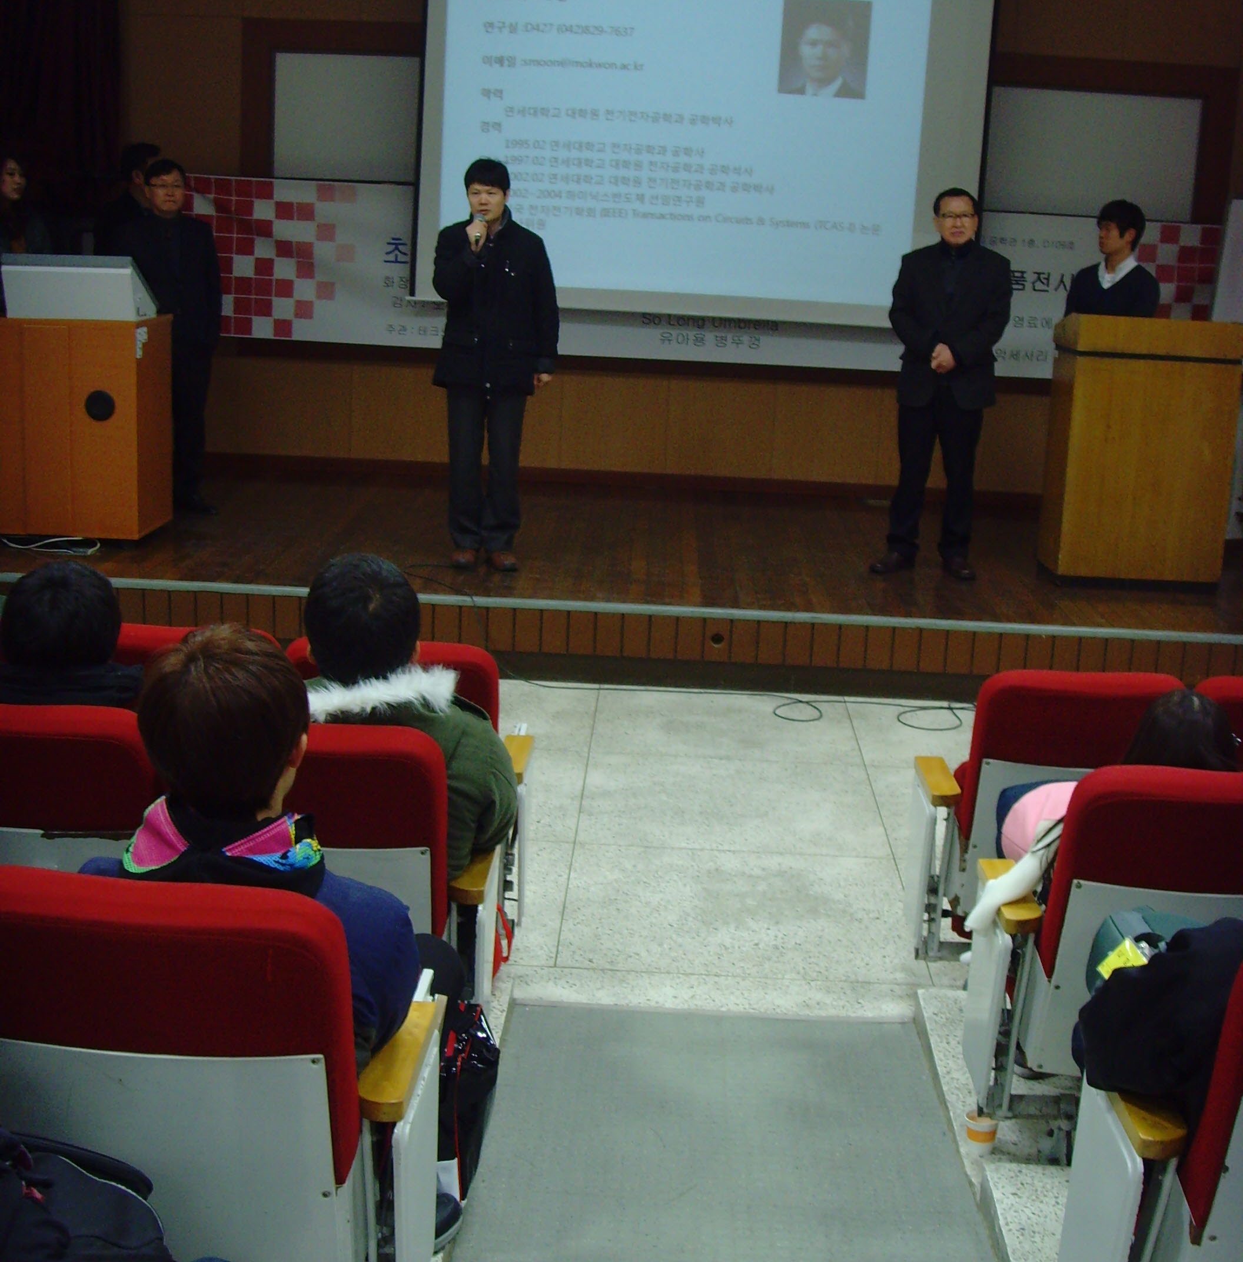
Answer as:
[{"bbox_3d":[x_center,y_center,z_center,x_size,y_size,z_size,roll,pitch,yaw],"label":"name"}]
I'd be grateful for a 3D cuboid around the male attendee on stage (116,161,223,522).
[{"bbox_3d":[-2.157,-1.408,8.953,0.520,1.670,0.330,-1,14,-13],"label":"male attendee on stage"}]

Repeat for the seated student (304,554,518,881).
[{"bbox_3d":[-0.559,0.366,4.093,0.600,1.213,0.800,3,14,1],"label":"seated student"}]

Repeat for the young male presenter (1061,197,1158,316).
[{"bbox_3d":[2.340,-1.223,9.094,0.490,1.710,0.330,13,17,37],"label":"young male presenter"}]

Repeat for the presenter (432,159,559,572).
[{"bbox_3d":[-0.553,-1.125,7.982,0.540,1.727,0.380,2,14,-1],"label":"presenter"}]

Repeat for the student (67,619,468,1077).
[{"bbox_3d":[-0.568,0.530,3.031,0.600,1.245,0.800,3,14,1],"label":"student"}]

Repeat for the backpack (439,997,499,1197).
[{"bbox_3d":[-0.336,0.835,3.477,0.260,0.380,0.200,7,14,16],"label":"backpack"}]

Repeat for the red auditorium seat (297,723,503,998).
[{"bbox_3d":[-0.577,0.546,3.930,0.570,0.900,0.640,4,13,5],"label":"red auditorium seat"}]

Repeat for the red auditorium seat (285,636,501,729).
[{"bbox_3d":[-0.558,0.390,4.982,0.580,0.900,0.610,4,13,5],"label":"red auditorium seat"}]

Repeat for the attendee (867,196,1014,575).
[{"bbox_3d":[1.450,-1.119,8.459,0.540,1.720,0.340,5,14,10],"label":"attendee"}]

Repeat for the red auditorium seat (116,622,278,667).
[{"bbox_3d":[-1.121,0.351,5.032,0.580,0.900,0.610,4,13,6],"label":"red auditorium seat"}]

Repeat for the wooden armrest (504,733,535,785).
[{"bbox_3d":[-0.293,0.356,5.123,0.080,0.037,0.370,3,14,1],"label":"wooden armrest"}]

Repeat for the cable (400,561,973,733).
[{"bbox_3d":[0.249,0.038,7.695,2.450,0.360,1.050,3,14,1],"label":"cable"}]

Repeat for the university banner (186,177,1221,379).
[{"bbox_3d":[0.386,-1.832,9.748,5.411,0.835,0.030,3,14,1],"label":"university banner"}]

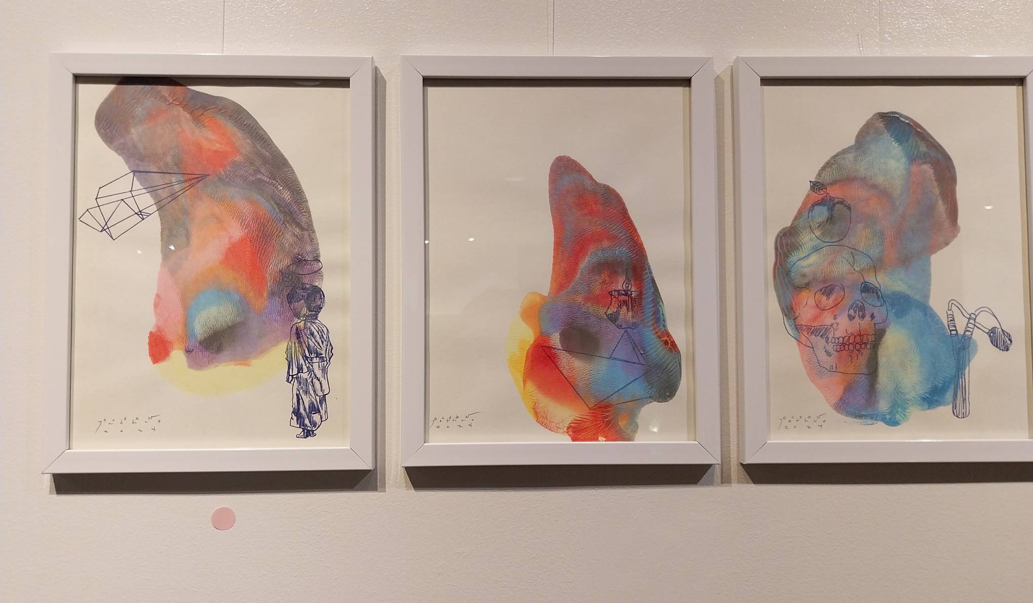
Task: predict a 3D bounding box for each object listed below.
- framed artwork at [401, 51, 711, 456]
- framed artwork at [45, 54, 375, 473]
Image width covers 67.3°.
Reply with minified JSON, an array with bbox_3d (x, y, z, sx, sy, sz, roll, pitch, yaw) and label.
[{"bbox_3d":[0.046,-0.044,0.826,0.333,0.433,0.021,0,-2,-2],"label":"framed artwork"},{"bbox_3d":[-0.317,-0.041,0.812,0.333,0.433,0.021,0,-2,-2],"label":"framed artwork"}]

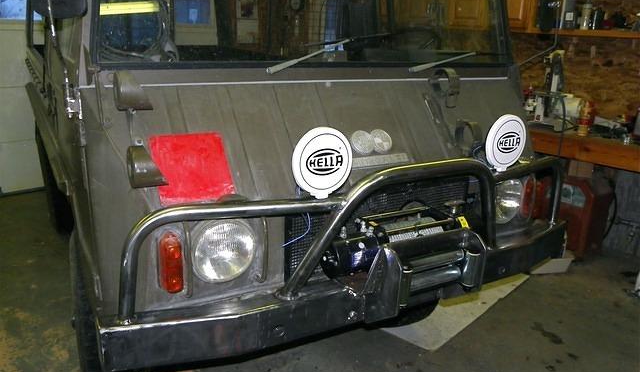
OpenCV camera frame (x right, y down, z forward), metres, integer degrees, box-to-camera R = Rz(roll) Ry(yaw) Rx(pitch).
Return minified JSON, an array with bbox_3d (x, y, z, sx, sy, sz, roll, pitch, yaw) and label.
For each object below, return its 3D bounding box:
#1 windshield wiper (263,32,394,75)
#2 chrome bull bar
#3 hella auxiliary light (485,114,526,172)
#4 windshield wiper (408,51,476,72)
[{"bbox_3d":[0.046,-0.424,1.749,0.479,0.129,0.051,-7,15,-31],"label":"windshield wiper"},{"bbox_3d":[0.258,0.087,1.631,1.634,0.353,0.206,-7,15,-31],"label":"chrome bull bar"},{"bbox_3d":[0.562,-0.130,1.726,0.171,0.194,0.074,-7,15,-31],"label":"hella auxiliary light"},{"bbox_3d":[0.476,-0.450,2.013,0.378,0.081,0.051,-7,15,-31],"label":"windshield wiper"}]

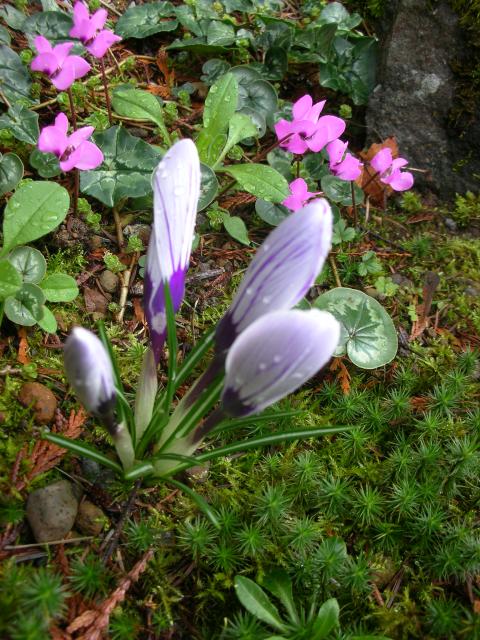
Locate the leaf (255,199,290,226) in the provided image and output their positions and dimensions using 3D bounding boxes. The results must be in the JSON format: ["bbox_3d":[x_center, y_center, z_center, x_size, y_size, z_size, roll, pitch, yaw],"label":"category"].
[{"bbox_3d":[0.017,-0.054,0.322,0.020,0.004,0.019,0,60,0],"label":"leaf"}]

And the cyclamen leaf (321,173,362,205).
[{"bbox_3d":[0.053,-0.069,0.340,0.022,0.004,0.022,0,60,0],"label":"cyclamen leaf"}]

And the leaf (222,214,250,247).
[{"bbox_3d":[-0.002,-0.049,0.348,0.011,0.005,0.023,-35,77,-9],"label":"leaf"}]

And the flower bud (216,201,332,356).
[{"bbox_3d":[0.010,-0.012,0.193,0.019,0.052,0.019,26,21,-26],"label":"flower bud"}]

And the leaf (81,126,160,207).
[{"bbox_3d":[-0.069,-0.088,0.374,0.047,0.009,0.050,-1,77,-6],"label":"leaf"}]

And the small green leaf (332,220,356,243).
[{"bbox_3d":[0.057,-0.048,0.354,0.012,0.005,0.015,2,69,5],"label":"small green leaf"}]

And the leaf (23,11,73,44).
[{"bbox_3d":[-0.142,-0.218,0.483,0.036,0.008,0.035,0,68,-6],"label":"leaf"}]

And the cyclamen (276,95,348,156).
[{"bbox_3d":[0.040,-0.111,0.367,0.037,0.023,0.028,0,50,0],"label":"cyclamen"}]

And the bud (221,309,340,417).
[{"bbox_3d":[0.011,0.014,0.196,0.022,0.046,0.022,31,38,-30],"label":"bud"}]

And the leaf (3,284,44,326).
[{"bbox_3d":[-0.091,-0.006,0.272,0.017,0.004,0.019,0,80,0],"label":"leaf"}]

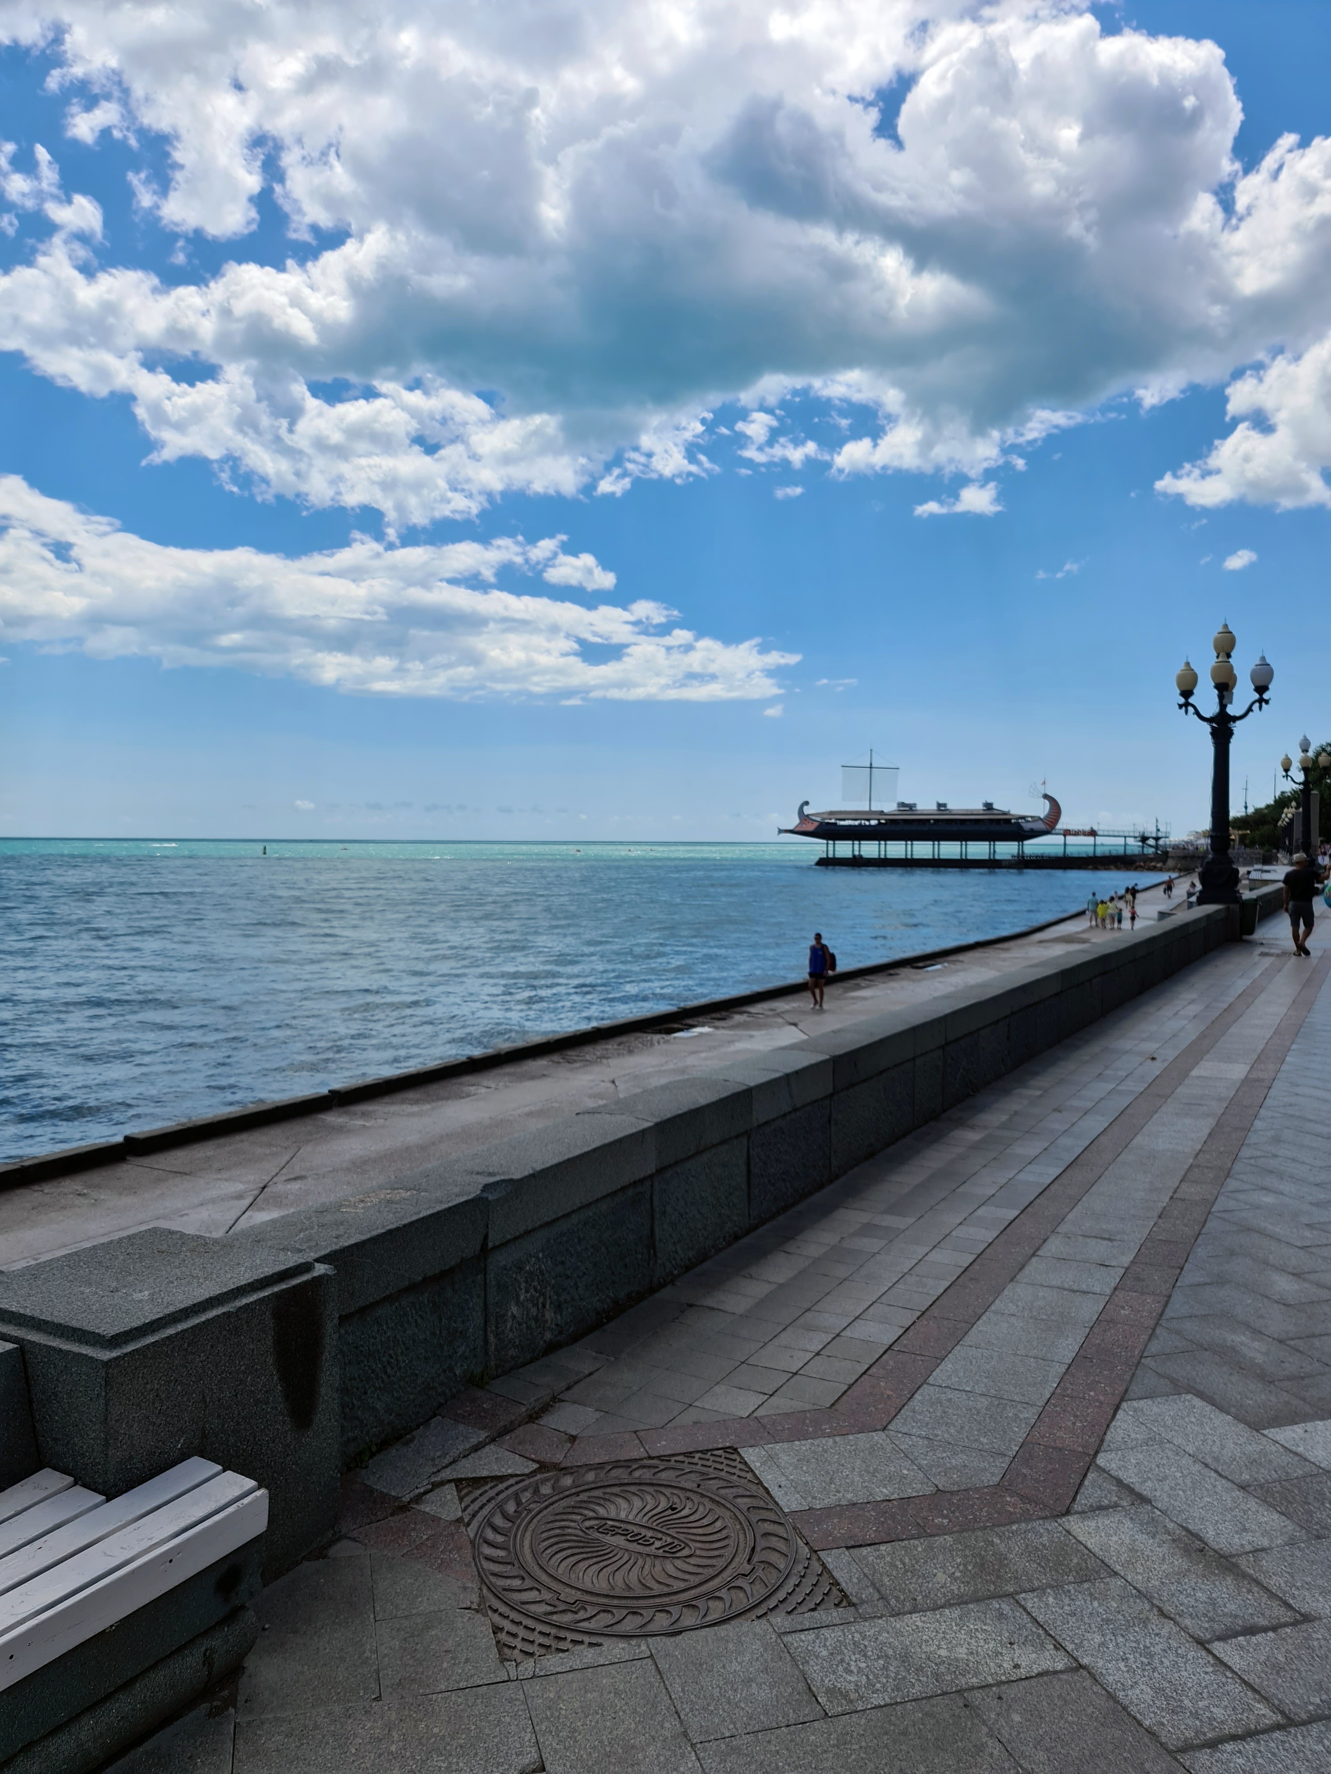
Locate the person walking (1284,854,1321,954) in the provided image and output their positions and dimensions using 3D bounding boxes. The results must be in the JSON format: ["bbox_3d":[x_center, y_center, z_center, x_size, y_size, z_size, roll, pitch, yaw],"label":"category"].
[{"bbox_3d":[10.647,0.261,21.400,0.640,1.719,0.450,2,2,31],"label":"person walking"}]

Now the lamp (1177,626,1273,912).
[{"bbox_3d":[10.867,-2.417,24.850,1.780,5.500,1.780,2,2,29],"label":"lamp"}]

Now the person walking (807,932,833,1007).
[{"bbox_3d":[3.715,1.978,30.697,0.520,1.802,0.450,2,2,29],"label":"person walking"}]

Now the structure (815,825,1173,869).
[{"bbox_3d":[69.564,-8.635,276.685,75.089,8.729,9.000,1,2,25],"label":"structure"}]

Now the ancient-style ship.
[{"bbox_3d":[55.064,-18.211,282.531,62.880,23.754,9.500,1,2,25],"label":"ancient-style ship"}]

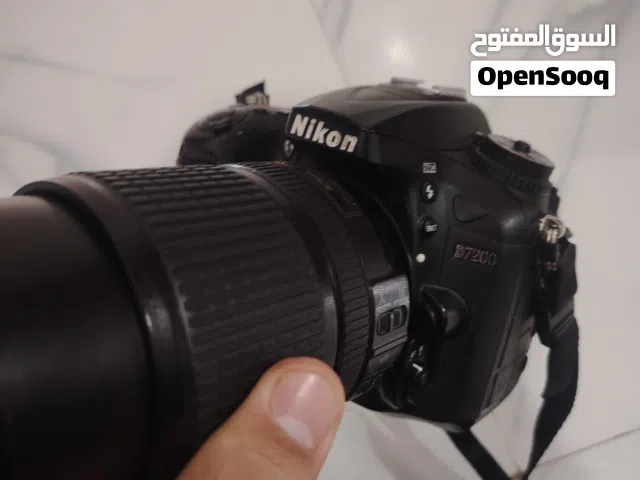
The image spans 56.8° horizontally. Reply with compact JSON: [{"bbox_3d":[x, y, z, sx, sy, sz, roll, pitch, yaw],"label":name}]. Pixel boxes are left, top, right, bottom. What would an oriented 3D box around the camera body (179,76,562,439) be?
[{"bbox_3d":[0.017,-0.005,0.217,0.136,0.106,0.076,21,21,39],"label":"camera body"}]

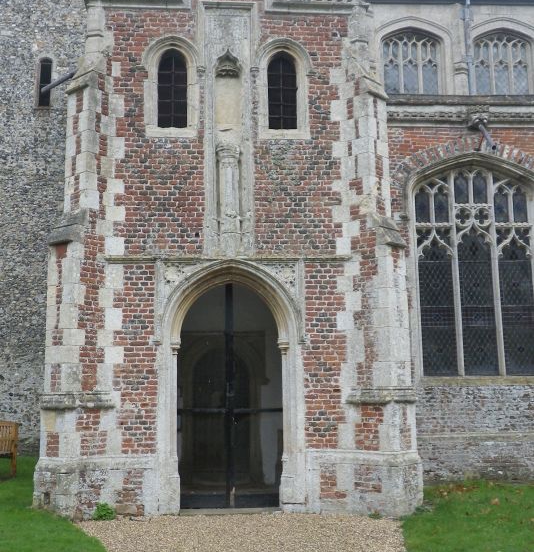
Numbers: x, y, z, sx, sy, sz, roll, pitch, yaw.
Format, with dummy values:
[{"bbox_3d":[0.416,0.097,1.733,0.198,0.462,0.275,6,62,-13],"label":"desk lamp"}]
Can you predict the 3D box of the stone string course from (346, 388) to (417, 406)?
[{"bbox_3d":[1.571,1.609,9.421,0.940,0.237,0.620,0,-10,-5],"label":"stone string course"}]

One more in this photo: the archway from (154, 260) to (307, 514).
[{"bbox_3d":[-0.490,1.458,9.634,2.073,3.428,0.450,0,-10,-5],"label":"archway"}]

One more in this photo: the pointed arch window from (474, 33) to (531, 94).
[{"bbox_3d":[5.720,-5.116,17.114,1.396,1.659,0.220,0,-10,-4],"label":"pointed arch window"}]

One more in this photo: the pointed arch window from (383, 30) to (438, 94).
[{"bbox_3d":[3.455,-5.093,16.958,1.370,1.696,0.220,0,-10,-4],"label":"pointed arch window"}]

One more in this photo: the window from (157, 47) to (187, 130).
[{"bbox_3d":[-1.377,-2.738,10.276,0.405,1.207,0.200,0,-10,-5],"label":"window"}]

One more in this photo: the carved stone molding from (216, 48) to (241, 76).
[{"bbox_3d":[-0.575,-3.095,10.270,0.378,0.436,0.220,0,-10,-5],"label":"carved stone molding"}]

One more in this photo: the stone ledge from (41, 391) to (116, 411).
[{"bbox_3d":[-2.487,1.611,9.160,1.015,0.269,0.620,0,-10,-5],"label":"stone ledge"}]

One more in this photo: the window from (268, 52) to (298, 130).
[{"bbox_3d":[0.244,-2.744,10.409,0.445,1.223,0.200,0,-10,-5],"label":"window"}]

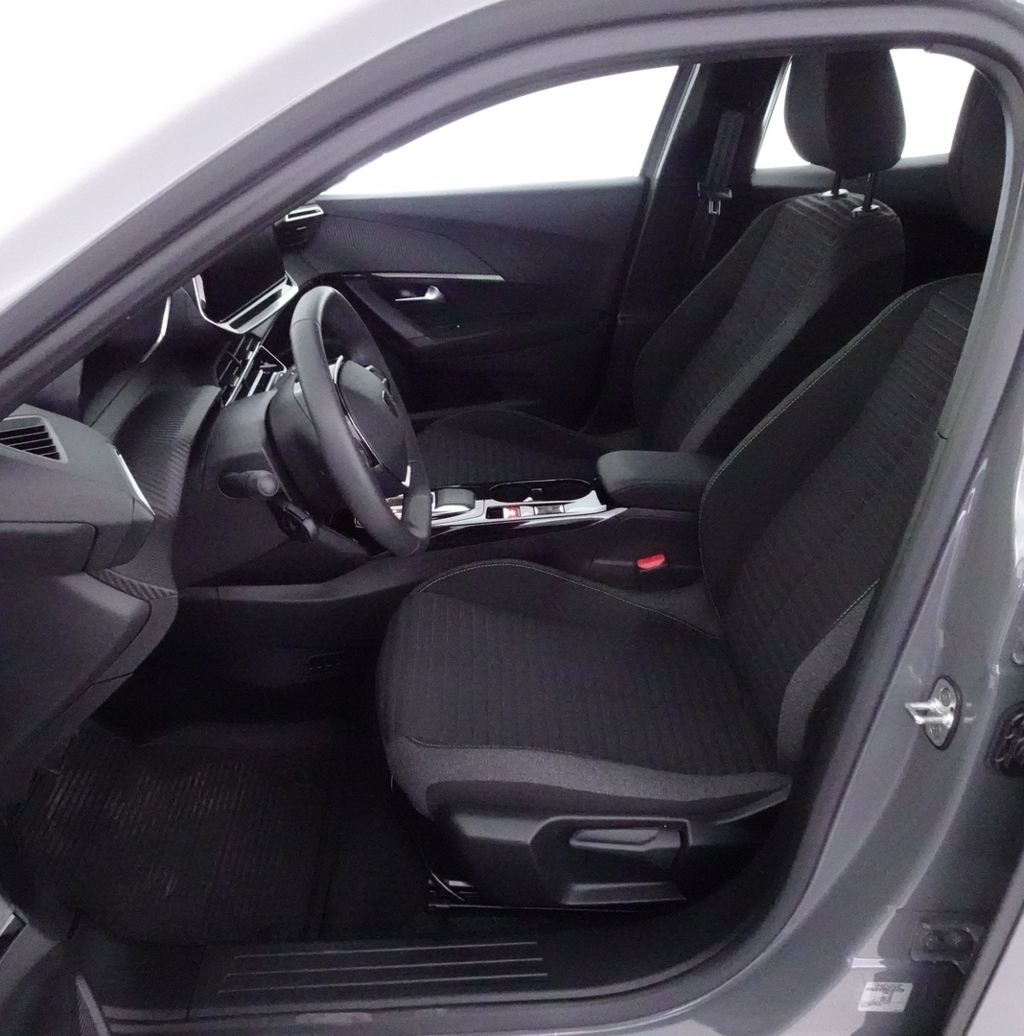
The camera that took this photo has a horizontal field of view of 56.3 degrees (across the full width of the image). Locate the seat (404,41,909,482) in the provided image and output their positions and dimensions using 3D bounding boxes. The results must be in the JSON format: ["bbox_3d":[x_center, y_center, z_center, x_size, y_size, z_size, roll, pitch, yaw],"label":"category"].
[{"bbox_3d":[0.233,-0.366,1.835,0.900,0.980,0.530,-2,26,-1],"label":"seat"}]

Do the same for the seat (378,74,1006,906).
[{"bbox_3d":[0.258,-0.056,1.196,0.900,0.980,0.530,-2,26,-1],"label":"seat"}]

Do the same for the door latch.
[{"bbox_3d":[0.358,0.166,0.816,0.037,0.060,0.037,-2,26,-1],"label":"door latch"}]

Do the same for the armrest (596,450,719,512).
[{"bbox_3d":[0.283,-0.061,1.590,0.280,0.065,0.140,-2,26,-1],"label":"armrest"}]

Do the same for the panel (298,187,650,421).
[{"bbox_3d":[-0.133,-0.433,2.182,0.860,0.630,0.130,-2,26,-1],"label":"panel"}]

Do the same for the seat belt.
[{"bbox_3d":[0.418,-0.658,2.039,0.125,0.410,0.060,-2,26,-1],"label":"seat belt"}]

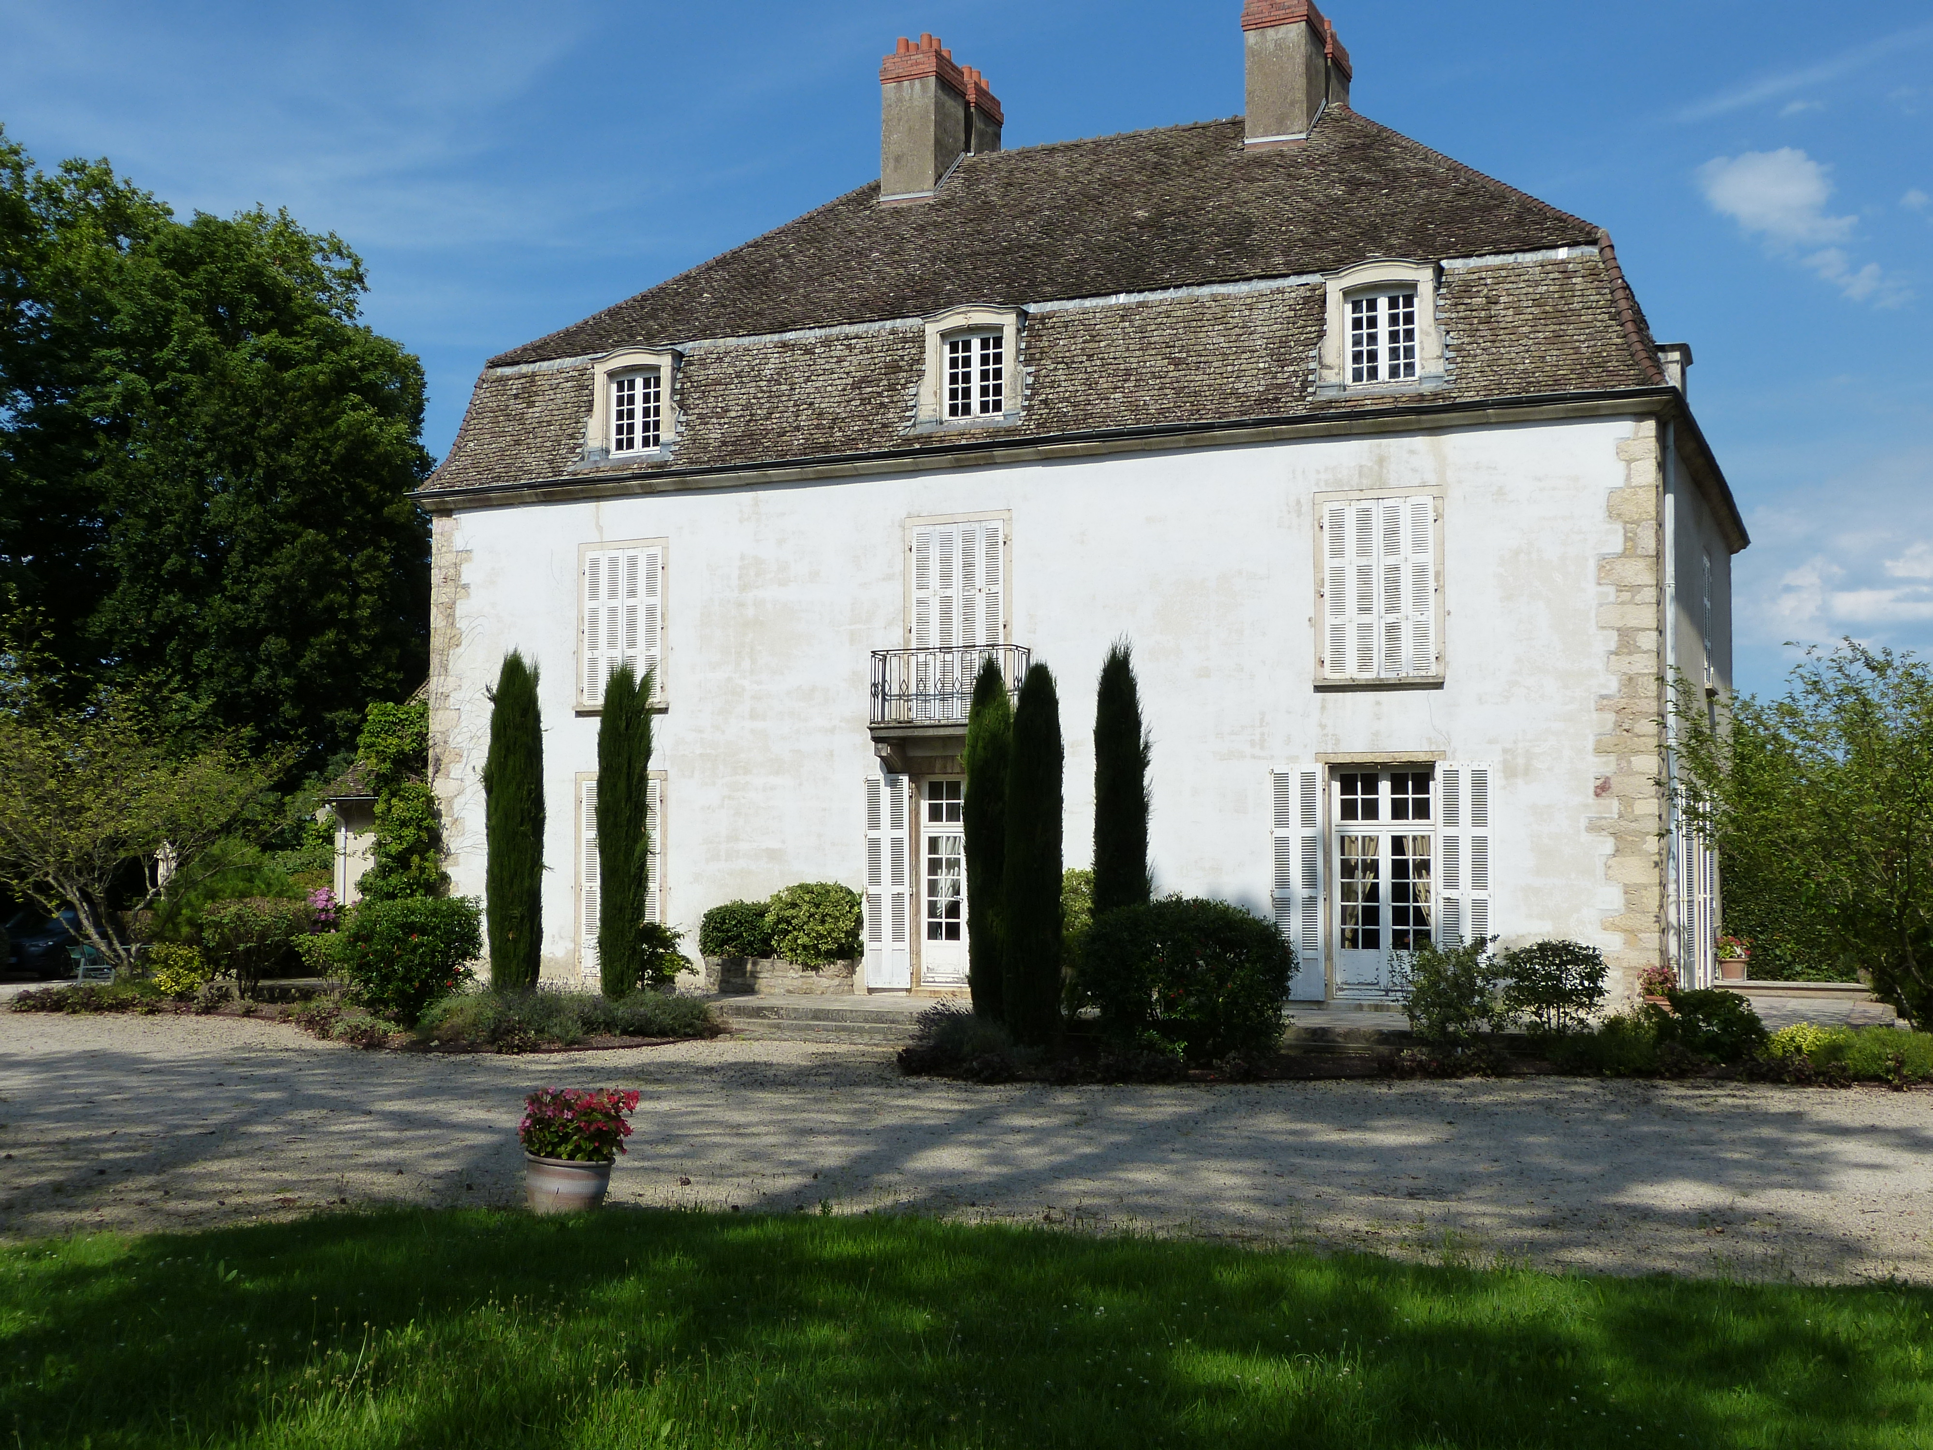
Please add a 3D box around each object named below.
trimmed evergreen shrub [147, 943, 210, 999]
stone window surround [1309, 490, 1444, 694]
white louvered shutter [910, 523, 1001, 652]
[{"bbox_3d":[-11.355,3.542,29.735,0.913,0.804,0.867,-2,-4,24],"label":"trimmed evergreen shrub"},{"bbox_3d":[4.781,-1.568,23.957,1.531,2.370,0.200,-1,-4,24],"label":"stone window surround"},{"bbox_3d":[-0.107,-1.310,26.066,1.264,2.479,0.050,-1,-4,24],"label":"white louvered shutter"}]

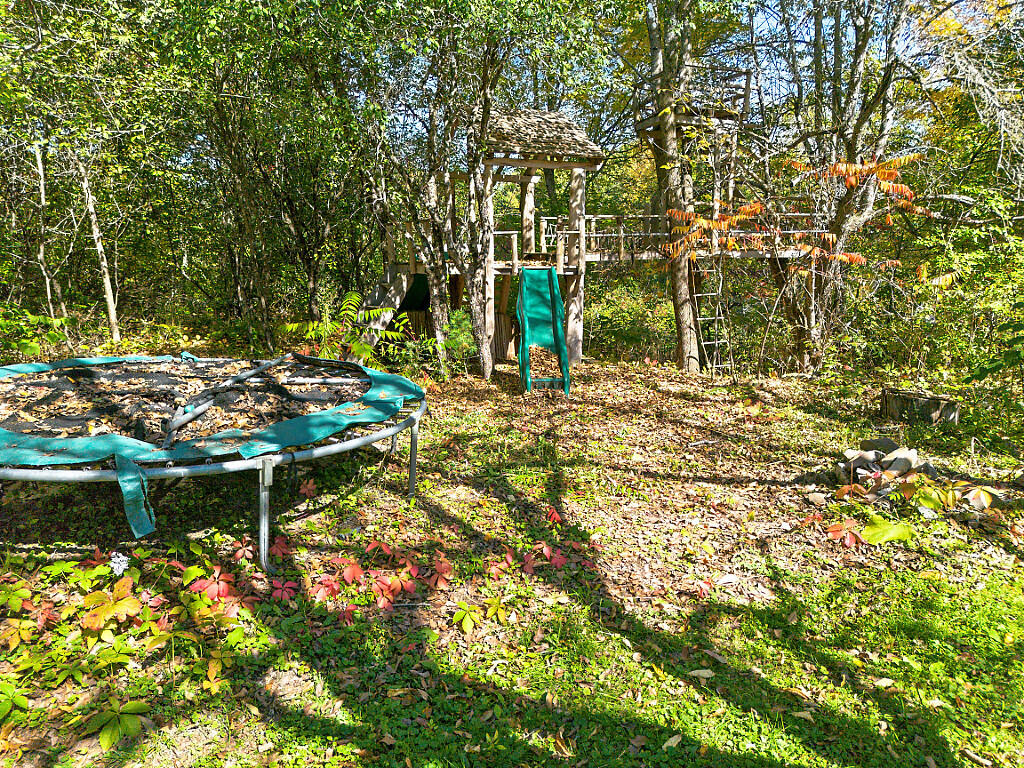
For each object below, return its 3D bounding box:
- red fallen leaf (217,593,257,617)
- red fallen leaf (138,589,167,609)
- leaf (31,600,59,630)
[{"bbox_3d":[-1.315,1.060,3.414,0.183,0.067,0.118,-6,14,-22],"label":"red fallen leaf"},{"bbox_3d":[-2.424,1.451,4.801,0.197,0.070,0.150,-7,15,-28],"label":"red fallen leaf"},{"bbox_3d":[-3.013,1.495,4.586,0.163,0.074,0.270,-9,17,-35],"label":"leaf"}]

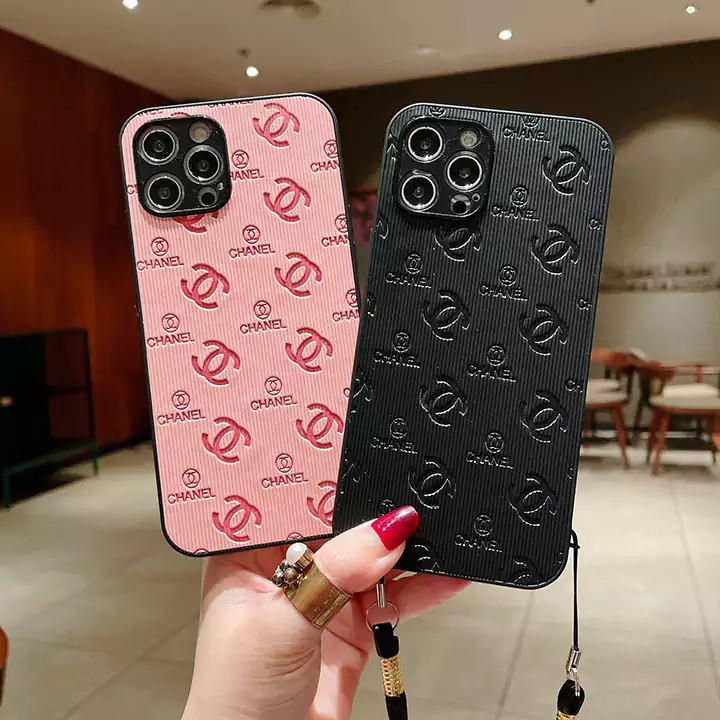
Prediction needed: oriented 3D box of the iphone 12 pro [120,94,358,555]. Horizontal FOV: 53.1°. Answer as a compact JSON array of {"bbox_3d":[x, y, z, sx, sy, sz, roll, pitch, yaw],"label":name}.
[{"bbox_3d":[-0.039,-0.015,0.264,0.080,0.161,0.012,-8,-4,-4],"label":"iphone 12 pro"}]

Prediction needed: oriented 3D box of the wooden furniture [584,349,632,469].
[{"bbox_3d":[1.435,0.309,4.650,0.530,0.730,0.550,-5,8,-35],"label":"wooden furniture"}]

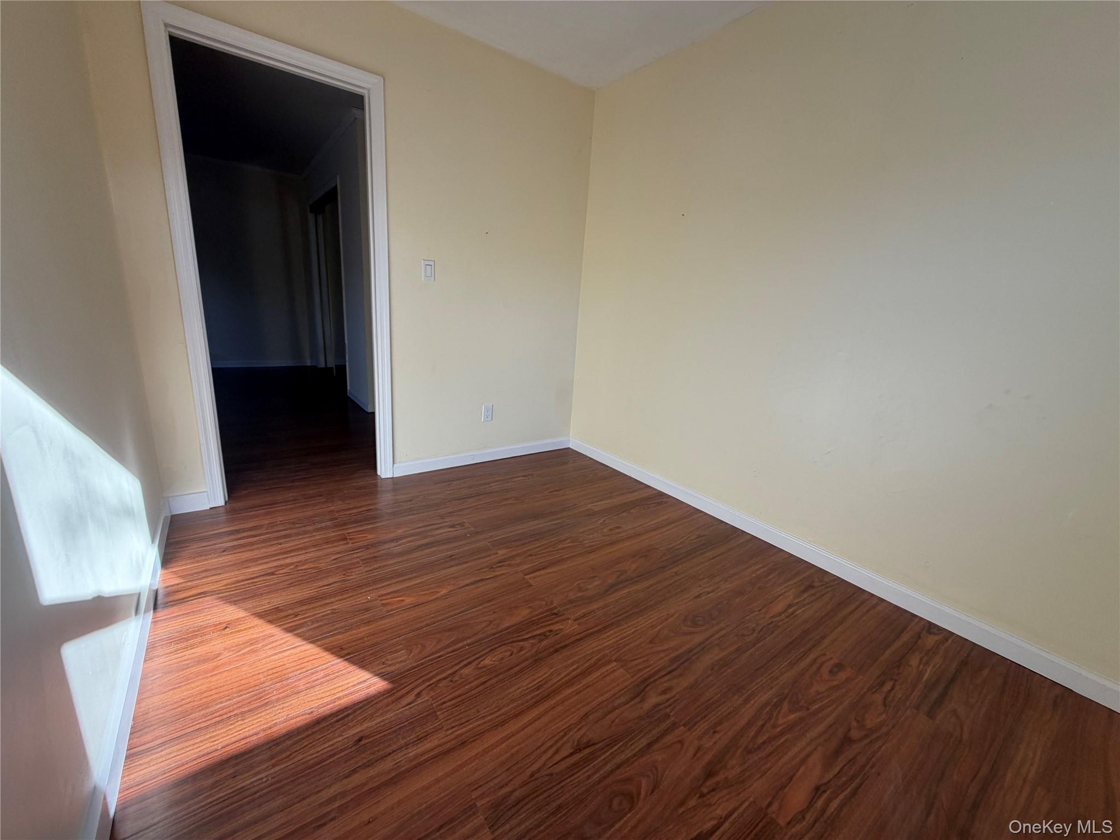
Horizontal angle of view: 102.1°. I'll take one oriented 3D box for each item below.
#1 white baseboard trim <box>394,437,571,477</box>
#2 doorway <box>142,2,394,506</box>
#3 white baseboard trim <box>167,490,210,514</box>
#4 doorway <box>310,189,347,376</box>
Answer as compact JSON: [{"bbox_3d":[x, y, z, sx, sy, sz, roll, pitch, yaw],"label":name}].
[{"bbox_3d":[-0.464,0.245,3.135,1.346,0.078,0.020,-7,18,-36],"label":"white baseboard trim"},{"bbox_3d":[-1.327,-0.641,2.270,0.891,2.102,0.140,-7,18,-36],"label":"doorway"},{"bbox_3d":[-1.772,0.399,2.166,0.142,0.083,0.020,-7,18,-36],"label":"white baseboard trim"},{"bbox_3d":[-2.574,-1.439,5.128,0.140,2.045,1.680,-7,18,-36],"label":"doorway"}]

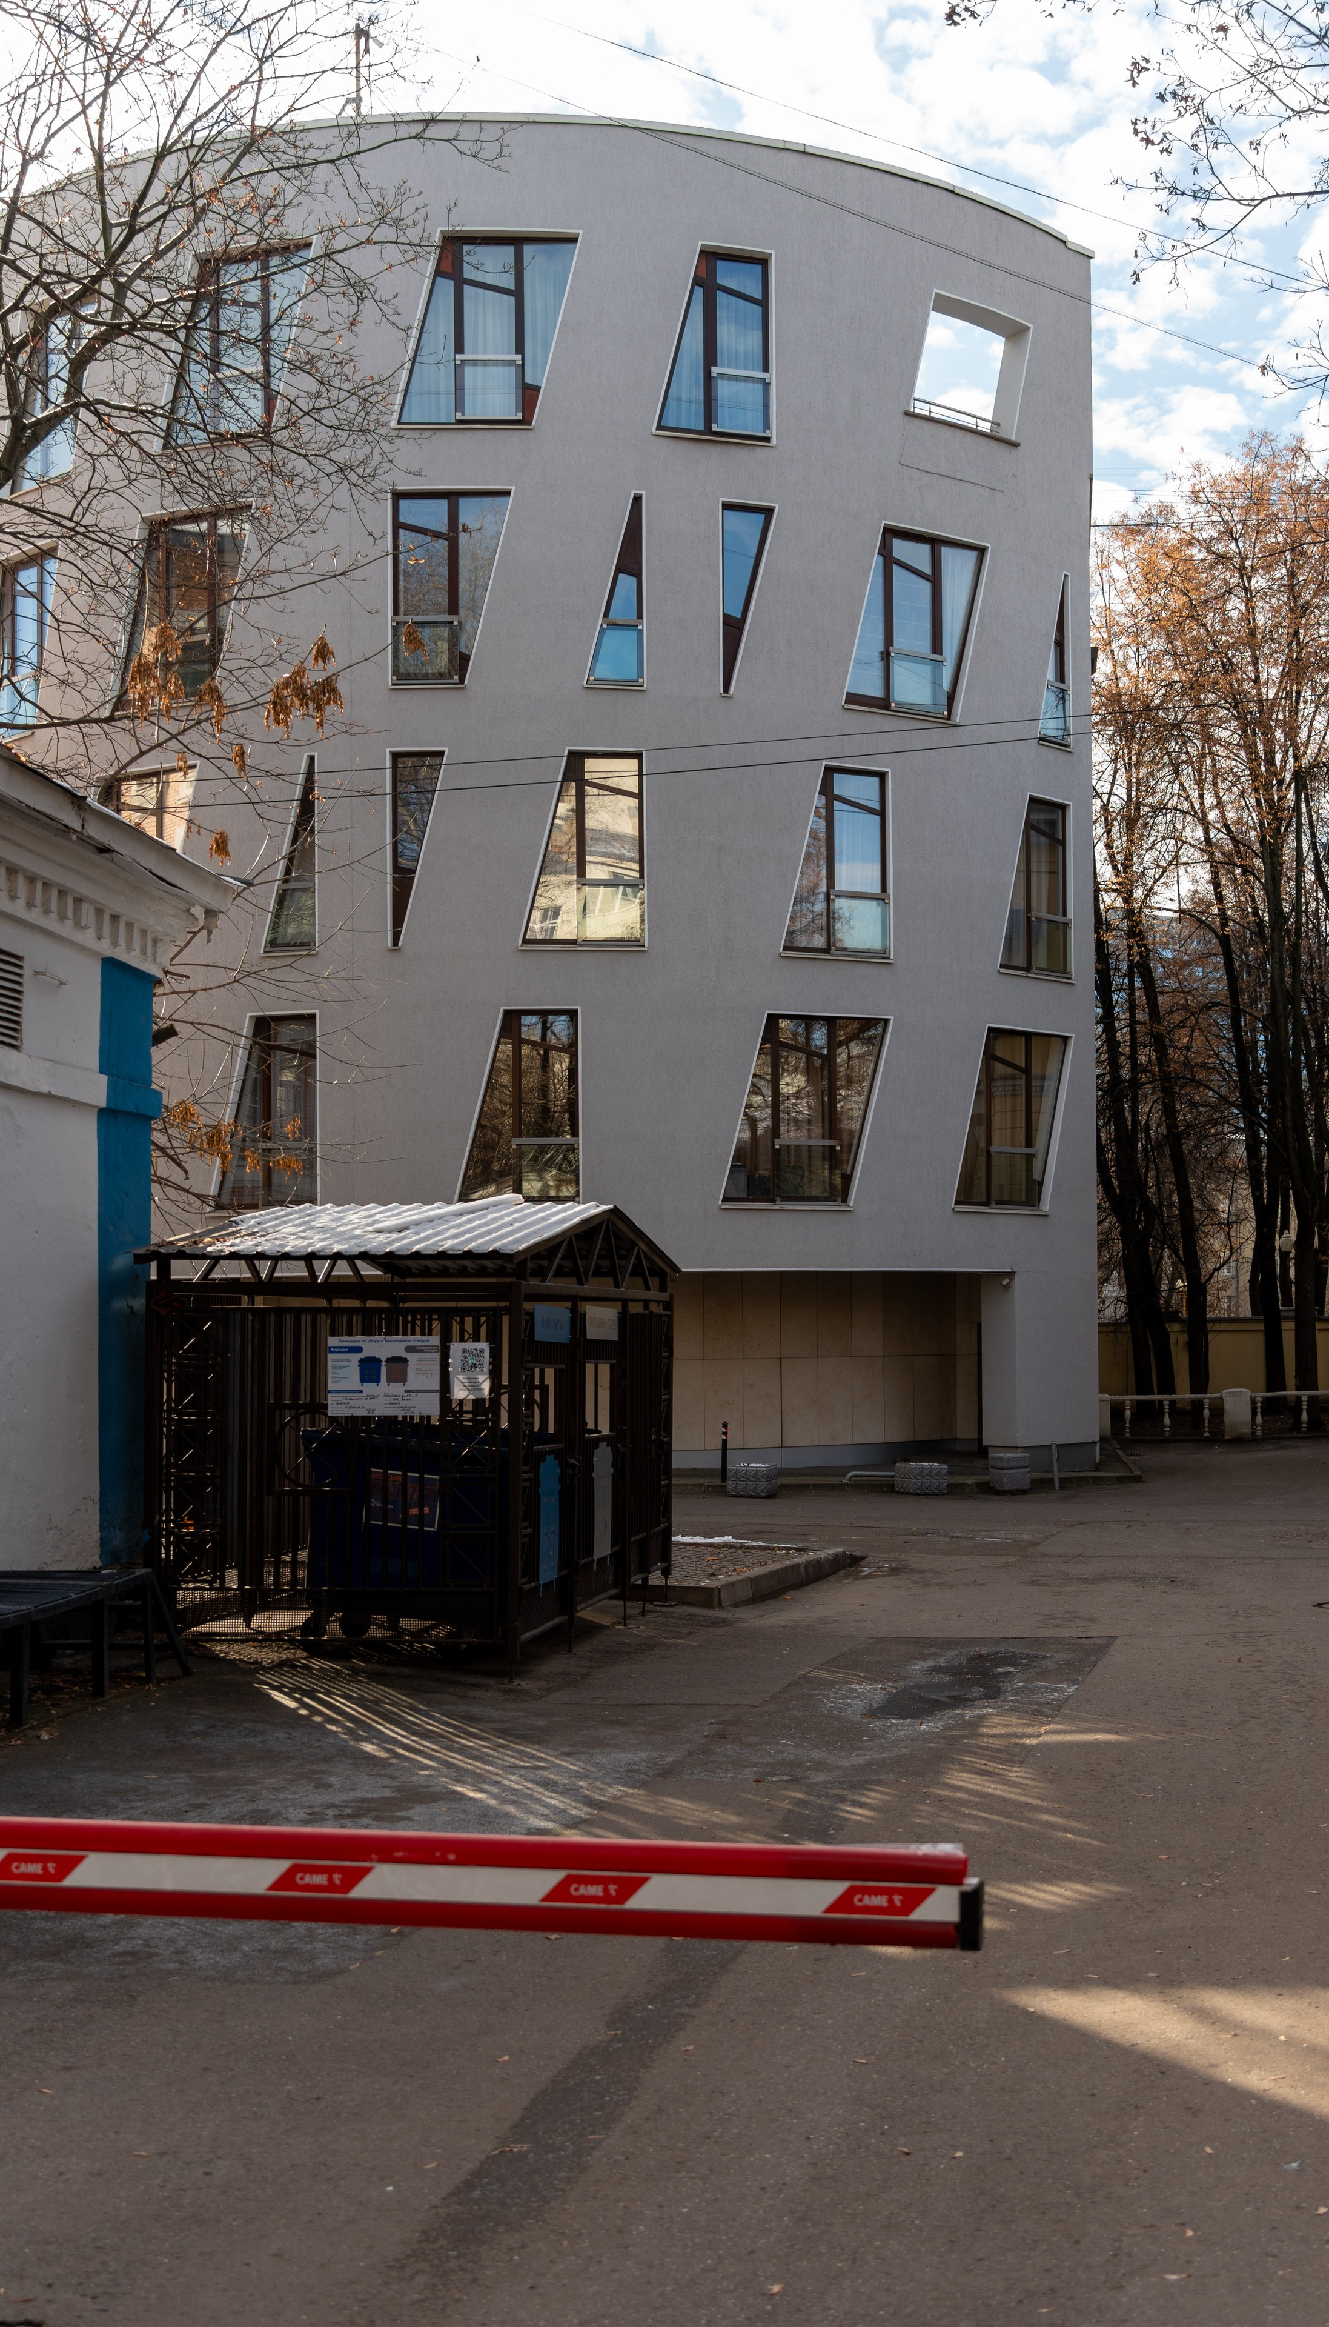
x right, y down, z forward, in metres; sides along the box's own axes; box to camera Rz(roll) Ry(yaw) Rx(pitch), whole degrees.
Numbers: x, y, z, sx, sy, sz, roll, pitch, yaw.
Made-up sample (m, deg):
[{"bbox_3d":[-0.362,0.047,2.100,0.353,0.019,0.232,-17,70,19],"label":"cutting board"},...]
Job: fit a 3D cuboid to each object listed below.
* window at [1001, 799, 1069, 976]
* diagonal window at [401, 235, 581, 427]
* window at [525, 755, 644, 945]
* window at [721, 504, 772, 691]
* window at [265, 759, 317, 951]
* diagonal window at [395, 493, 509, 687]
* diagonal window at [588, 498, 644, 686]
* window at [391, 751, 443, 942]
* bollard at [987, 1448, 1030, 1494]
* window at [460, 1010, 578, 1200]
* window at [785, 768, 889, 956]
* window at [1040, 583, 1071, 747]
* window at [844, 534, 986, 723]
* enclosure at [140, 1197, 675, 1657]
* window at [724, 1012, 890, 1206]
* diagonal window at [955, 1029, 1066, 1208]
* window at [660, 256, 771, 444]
[{"bbox_3d":[5.025,-3.767,31.815,1.634,2.466,0.200,3,-4,-44],"label":"window"},{"bbox_3d":[-2.128,-10.070,28.192,2.219,2.363,0.200,0,-3,0],"label":"diagonal window"},{"bbox_3d":[-1.011,-3.884,28.920,1.500,2.465,0.200,0,-3,-7],"label":"window"},{"bbox_3d":[1.064,-7.121,29.532,0.742,2.465,0.200,1,-3,-18],"label":"window"},{"bbox_3d":[-4.650,-3.837,29.120,0.710,2.480,0.200,-1,-3,14],"label":"window"},{"bbox_3d":[-2.548,-6.917,28.010,1.465,2.405,0.200,-1,-4,3],"label":"diagonal window"},{"bbox_3d":[-0.628,-7.160,29.122,0.736,2.455,0.200,0,-3,-9],"label":"diagonal window"},{"bbox_3d":[-2.940,-3.749,27.844,0.673,2.370,0.200,-1,-4,5],"label":"window"},{"bbox_3d":[4.118,3.671,27.800,0.370,0.510,0.370,1,-4,-16],"label":"bollard"},{"bbox_3d":[-1.696,-0.665,27.623,1.395,2.293,0.200,0,-3,-2],"label":"window"},{"bbox_3d":[2.180,-3.840,29.831,1.563,2.467,0.200,1,-3,-25],"label":"window"},{"bbox_3d":[5.356,-6.996,32.298,0.200,2.476,0.790,-3,-4,43],"label":"window"},{"bbox_3d":[3.221,-6.828,29.555,2.357,2.415,0.200,2,-4,-33],"label":"window"},{"bbox_3d":[-1.490,1.652,15.190,2.300,2.739,4.050,-1,-4,11],"label":"enclosure"},{"bbox_3d":[1.803,-0.647,29.536,2.347,2.442,0.200,1,-3,-23],"label":"window"},{"bbox_3d":[4.541,-0.543,30.147,2.406,2.363,0.200,3,-5,-42],"label":"diagonal window"},{"bbox_3d":[0.619,-10.411,29.594,1.548,2.473,0.200,1,-3,-16],"label":"window"}]

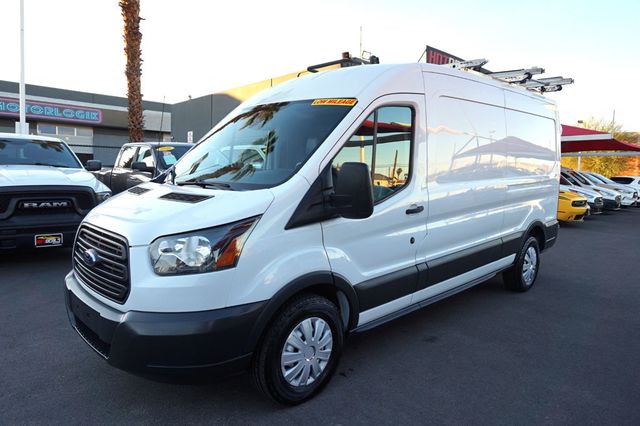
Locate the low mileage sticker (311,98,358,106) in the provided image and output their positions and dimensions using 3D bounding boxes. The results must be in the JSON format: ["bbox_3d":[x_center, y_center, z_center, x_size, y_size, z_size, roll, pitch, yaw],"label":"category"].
[{"bbox_3d":[0.099,-0.843,3.248,0.380,0.010,0.080,6,49,32],"label":"low mileage sticker"}]

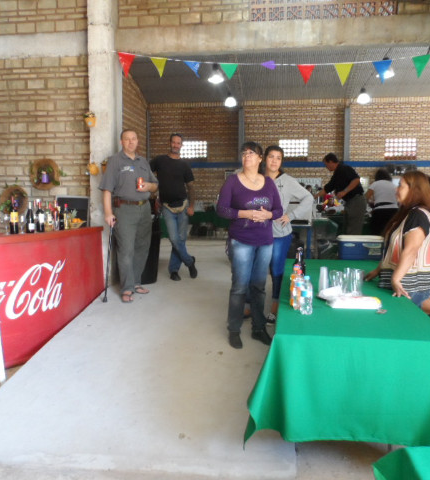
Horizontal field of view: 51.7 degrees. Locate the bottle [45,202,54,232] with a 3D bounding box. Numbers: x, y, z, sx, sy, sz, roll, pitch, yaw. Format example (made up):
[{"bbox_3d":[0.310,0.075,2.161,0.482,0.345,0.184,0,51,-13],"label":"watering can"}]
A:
[{"bbox_3d":[-1.558,-0.223,4.196,0.075,0.285,0.075,-2,7,-20],"label":"bottle"}]

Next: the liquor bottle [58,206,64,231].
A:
[{"bbox_3d":[-1.501,-0.217,4.335,0.066,0.240,0.066,-2,7,-19],"label":"liquor bottle"}]

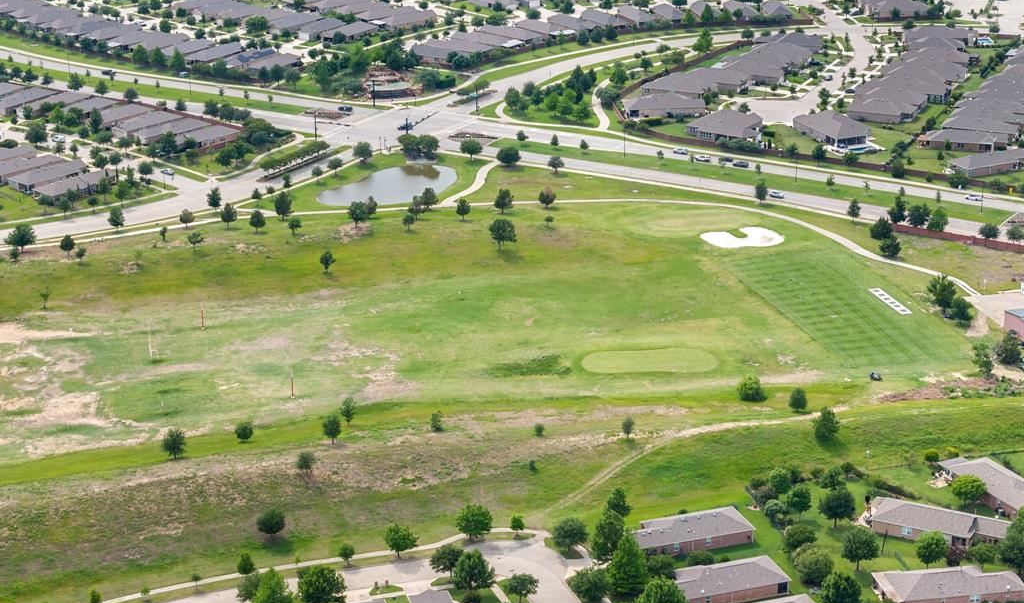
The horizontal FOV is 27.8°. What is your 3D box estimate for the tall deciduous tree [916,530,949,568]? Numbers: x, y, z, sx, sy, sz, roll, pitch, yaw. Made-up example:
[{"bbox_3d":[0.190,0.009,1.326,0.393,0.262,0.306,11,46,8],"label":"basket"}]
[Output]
[{"bbox_3d":[73.890,43.830,364.630,5.550,6.920,5.550,0,20,0],"label":"tall deciduous tree"}]

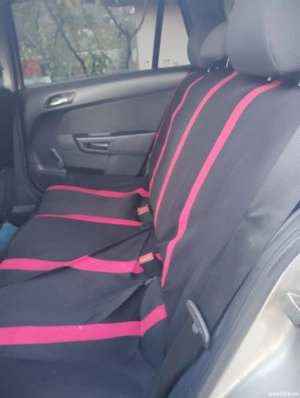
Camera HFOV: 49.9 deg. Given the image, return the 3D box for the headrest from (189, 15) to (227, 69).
[{"bbox_3d":[0.219,-0.598,1.237,0.115,0.180,0.260,6,23,-5],"label":"headrest"}]

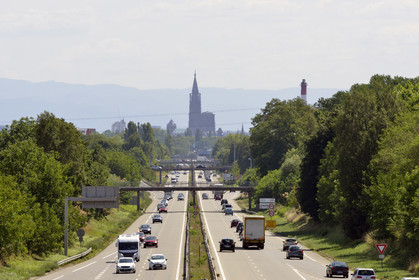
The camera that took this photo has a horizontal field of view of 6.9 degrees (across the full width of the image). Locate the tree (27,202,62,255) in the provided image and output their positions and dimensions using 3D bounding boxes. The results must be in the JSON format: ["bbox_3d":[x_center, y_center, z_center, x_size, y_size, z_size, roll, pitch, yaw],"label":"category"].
[{"bbox_3d":[-18.400,9.880,391.000,4.100,5.900,4.100,0,0,0],"label":"tree"}]

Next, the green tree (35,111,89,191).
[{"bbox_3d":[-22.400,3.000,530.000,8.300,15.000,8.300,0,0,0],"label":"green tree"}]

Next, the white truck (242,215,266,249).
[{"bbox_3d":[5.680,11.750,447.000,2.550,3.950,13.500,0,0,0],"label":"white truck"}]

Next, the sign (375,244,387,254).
[{"bbox_3d":[17.450,11.150,355.000,1.180,1.040,0.050,0,0,0],"label":"sign"}]

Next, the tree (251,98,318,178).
[{"bbox_3d":[18.000,0.900,850.000,16.000,22.000,15.000,0,0,0],"label":"tree"}]

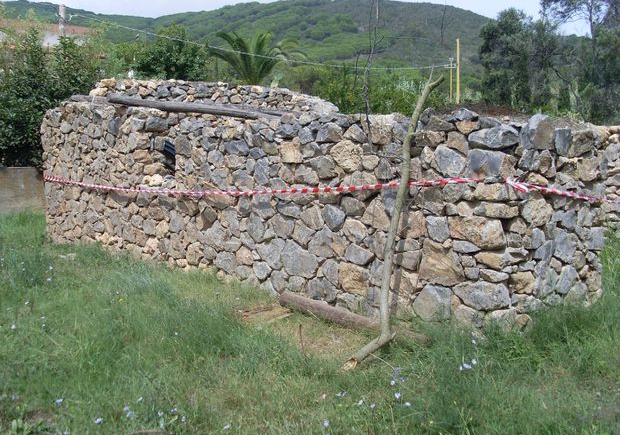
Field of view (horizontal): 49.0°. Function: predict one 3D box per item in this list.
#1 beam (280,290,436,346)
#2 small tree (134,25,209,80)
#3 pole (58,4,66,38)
[{"bbox_3d":[0.431,1.081,7.325,1.910,0.165,0.165,10,9,37],"label":"beam"},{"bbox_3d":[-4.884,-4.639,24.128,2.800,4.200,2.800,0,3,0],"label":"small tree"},{"bbox_3d":[-8.000,-4.222,22.165,0.200,5.400,0.200,0,3,0],"label":"pole"}]

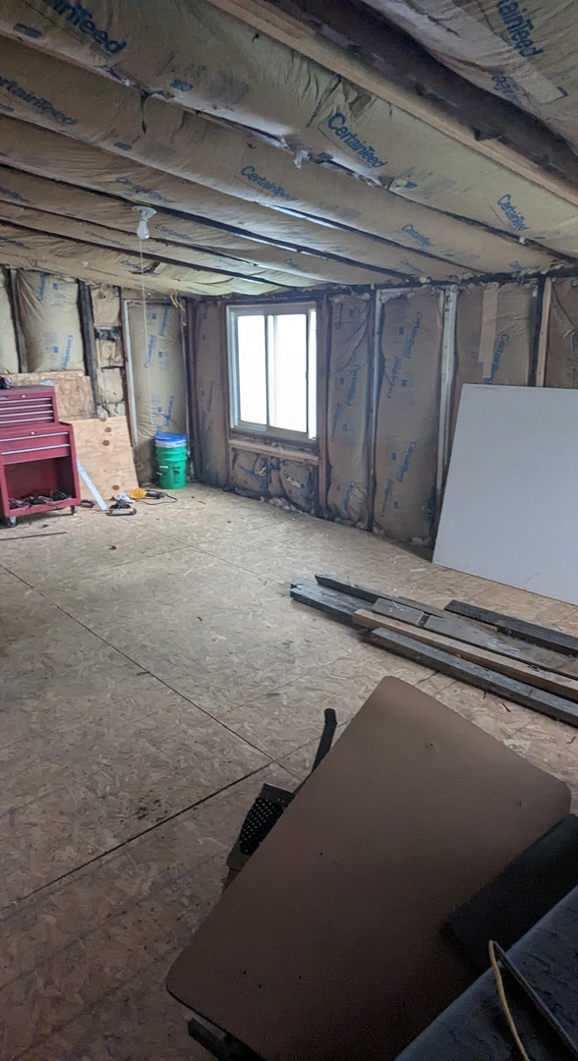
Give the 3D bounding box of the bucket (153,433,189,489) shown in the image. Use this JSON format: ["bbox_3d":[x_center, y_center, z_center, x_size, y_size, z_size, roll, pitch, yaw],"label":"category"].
[{"bbox_3d":[-1.236,-0.735,6.902,0.310,0.550,0.310,-1,17,0],"label":"bucket"}]

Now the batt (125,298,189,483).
[{"bbox_3d":[-1.387,-1.446,6.892,0.600,1.820,0.130,-15,22,-39],"label":"batt"}]

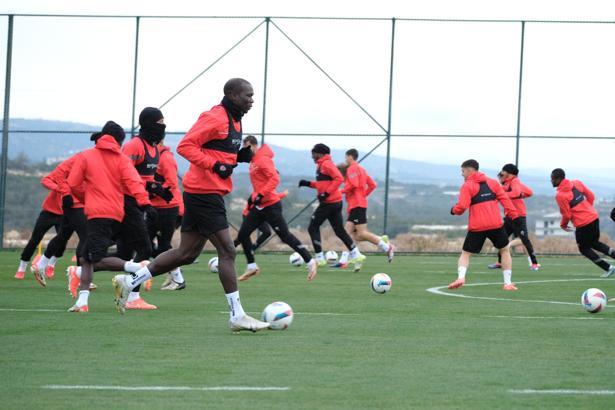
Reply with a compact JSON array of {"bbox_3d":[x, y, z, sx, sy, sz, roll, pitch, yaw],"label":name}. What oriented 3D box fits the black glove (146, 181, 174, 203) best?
[{"bbox_3d":[-1.337,-0.119,26.700,0.240,0.130,0.100,30,0,12],"label":"black glove"}]

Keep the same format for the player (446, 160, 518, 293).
[{"bbox_3d":[2.120,0.233,35.300,0.700,1.580,0.700,1,0,-37],"label":"player"}]

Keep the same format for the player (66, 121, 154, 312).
[{"bbox_3d":[-1.718,0.101,25.900,0.740,1.700,0.680,1,0,-27],"label":"player"}]

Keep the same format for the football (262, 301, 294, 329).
[{"bbox_3d":[-0.222,0.847,22.600,0.220,0.220,0.220,1,0,0],"label":"football"}]

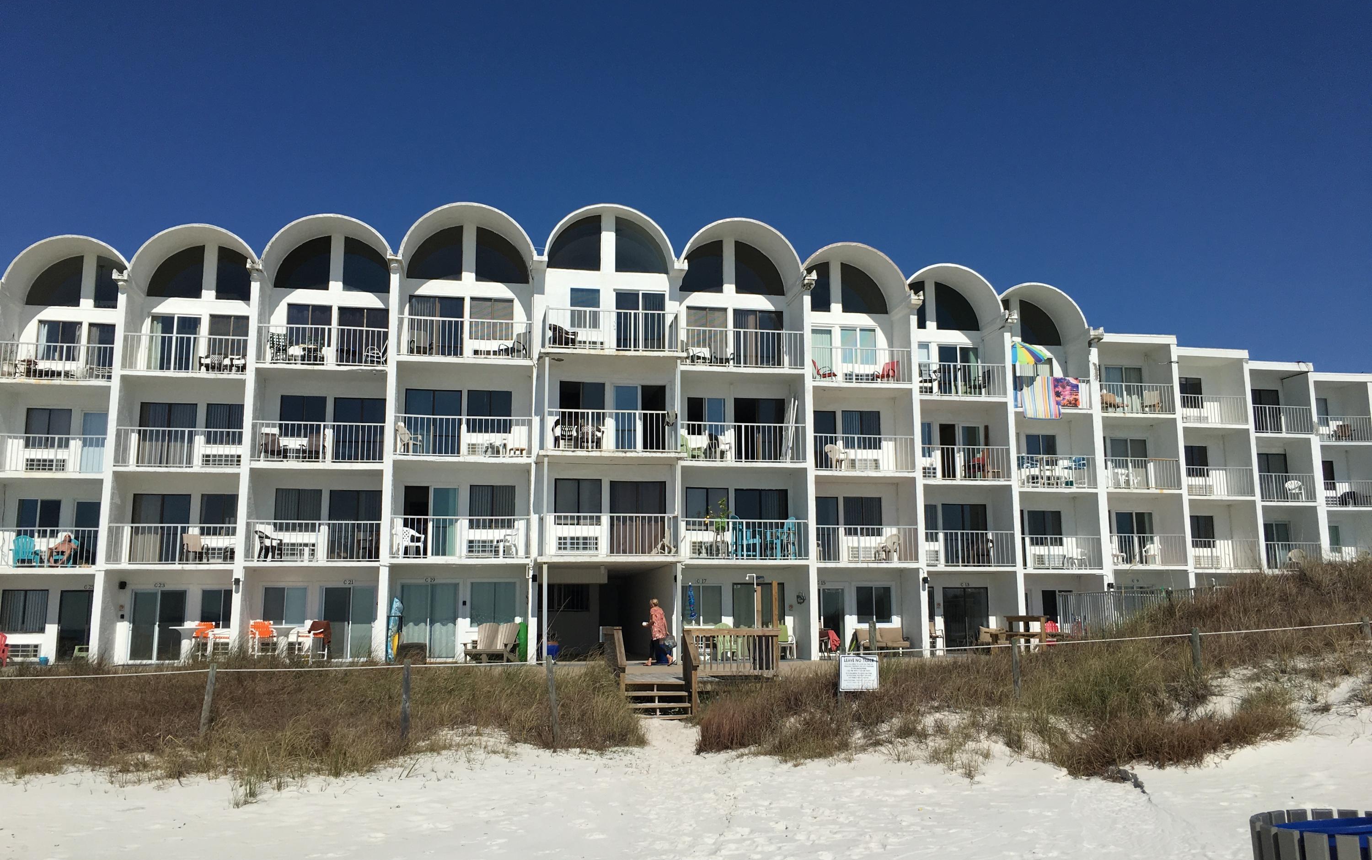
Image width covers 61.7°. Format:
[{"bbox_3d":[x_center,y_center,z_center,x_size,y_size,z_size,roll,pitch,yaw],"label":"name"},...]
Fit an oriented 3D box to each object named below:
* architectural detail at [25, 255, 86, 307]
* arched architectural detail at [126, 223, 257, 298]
[{"bbox_3d":[-18.730,-4.468,34.209,1.680,1.600,0.250,1,-10,-10],"label":"architectural detail"},{"bbox_3d":[-13.778,-4.833,32.850,3.600,1.730,1.450,1,-10,-10],"label":"arched architectural detail"}]

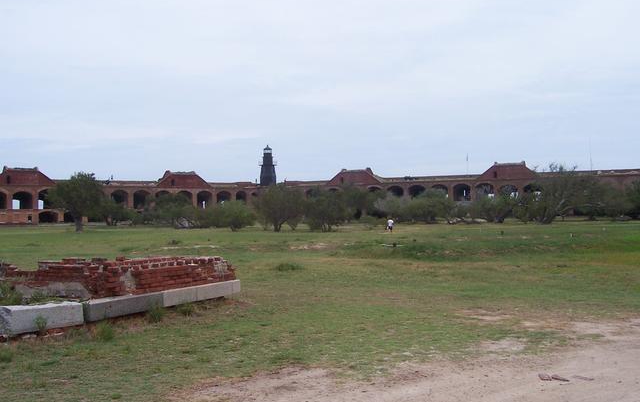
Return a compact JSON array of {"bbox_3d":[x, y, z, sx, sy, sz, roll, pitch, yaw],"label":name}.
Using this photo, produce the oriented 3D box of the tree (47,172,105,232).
[{"bbox_3d":[-28.652,0.117,78.000,6.797,7.148,6.457,0,-2,0],"label":"tree"}]

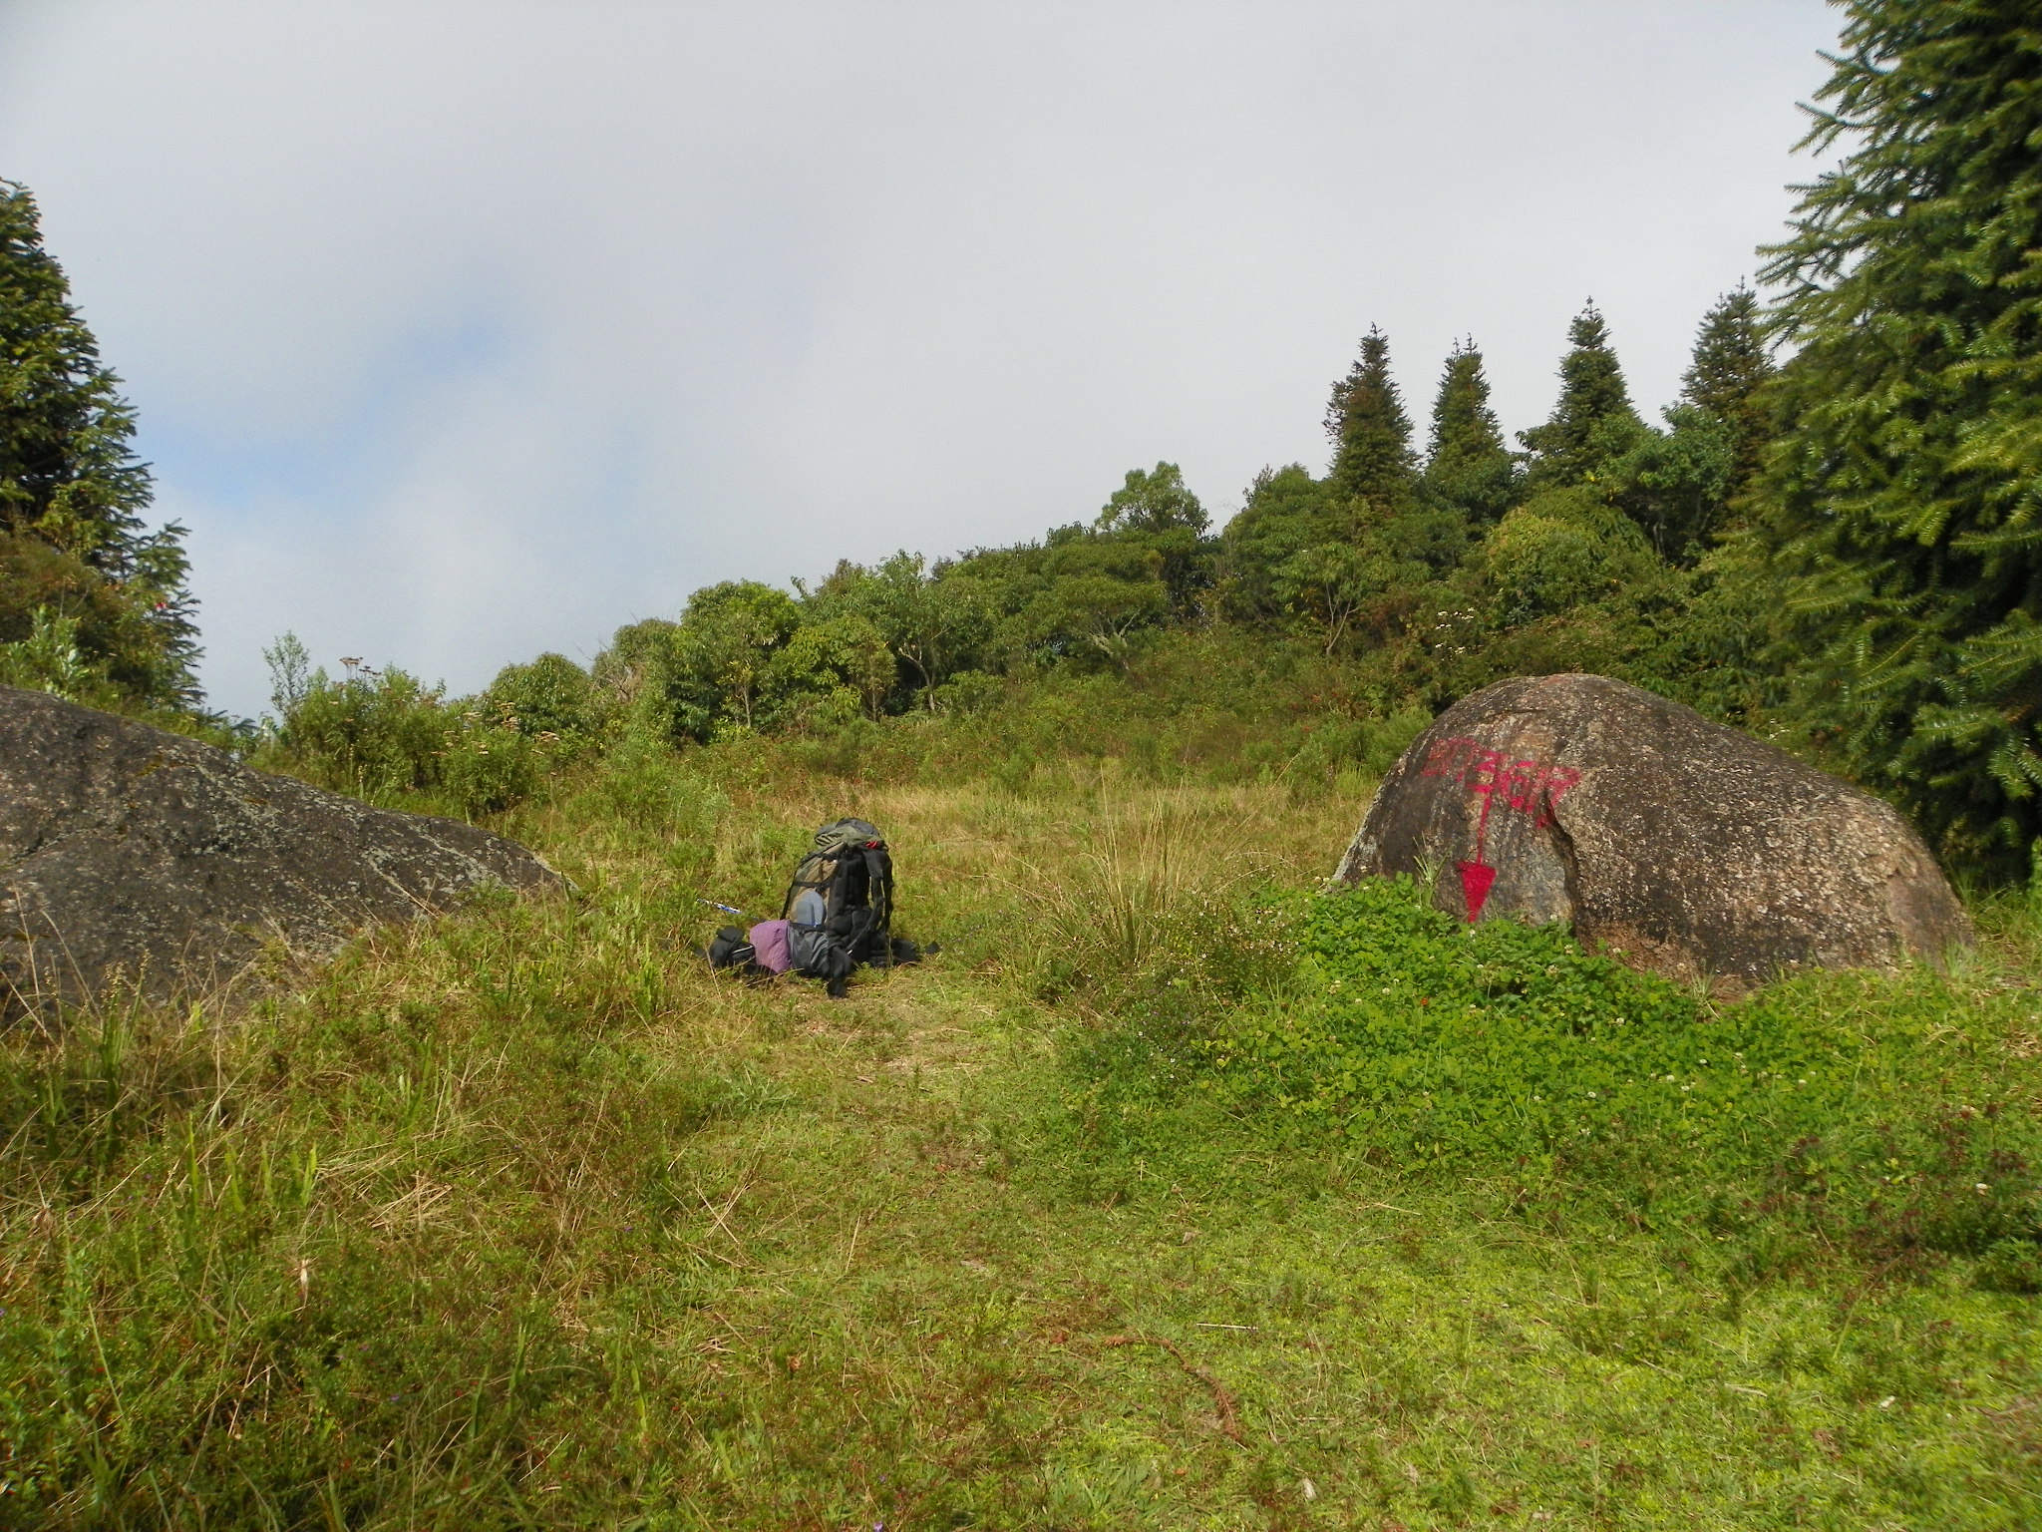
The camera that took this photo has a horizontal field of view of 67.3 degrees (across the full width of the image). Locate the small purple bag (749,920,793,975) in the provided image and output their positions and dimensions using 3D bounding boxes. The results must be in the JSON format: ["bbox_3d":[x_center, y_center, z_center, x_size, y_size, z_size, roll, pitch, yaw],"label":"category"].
[{"bbox_3d":[-1.188,0.854,7.300,0.210,0.250,0.190,1,2,18],"label":"small purple bag"}]

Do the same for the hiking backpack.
[{"bbox_3d":[-0.868,0.654,7.350,0.370,0.800,0.410,2,2,41],"label":"hiking backpack"}]

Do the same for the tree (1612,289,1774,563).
[{"bbox_3d":[12.315,-5.519,27.000,2.300,5.600,2.300,0,2,0],"label":"tree"}]

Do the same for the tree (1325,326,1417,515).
[{"bbox_3d":[6.507,-5.558,28.500,1.750,5.200,1.750,0,2,0],"label":"tree"}]

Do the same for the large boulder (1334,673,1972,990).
[{"bbox_3d":[3.180,0.270,8.000,3.000,1.480,2.100,0,2,9],"label":"large boulder"}]

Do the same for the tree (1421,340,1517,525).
[{"bbox_3d":[8.315,-5.380,28.500,1.750,5.000,1.750,0,2,0],"label":"tree"}]

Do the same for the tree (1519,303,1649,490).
[{"bbox_3d":[10.295,-5.694,28.000,2.100,5.400,2.100,0,2,0],"label":"tree"}]

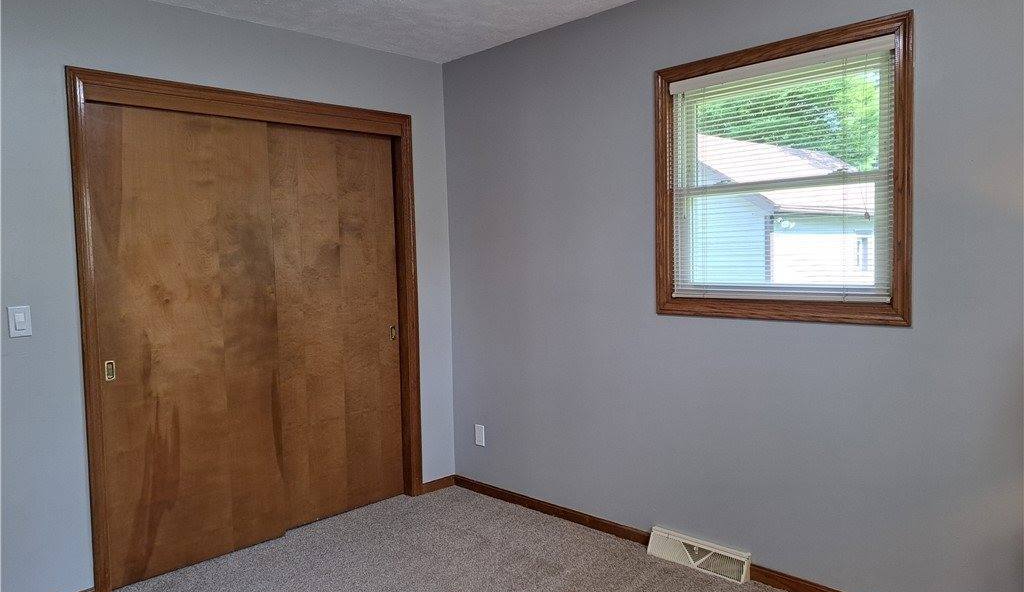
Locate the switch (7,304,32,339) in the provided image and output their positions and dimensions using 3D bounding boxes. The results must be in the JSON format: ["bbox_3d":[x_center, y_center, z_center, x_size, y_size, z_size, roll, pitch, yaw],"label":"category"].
[{"bbox_3d":[-1.819,0.095,2.627,0.011,0.115,0.070,2,5,45],"label":"switch"}]

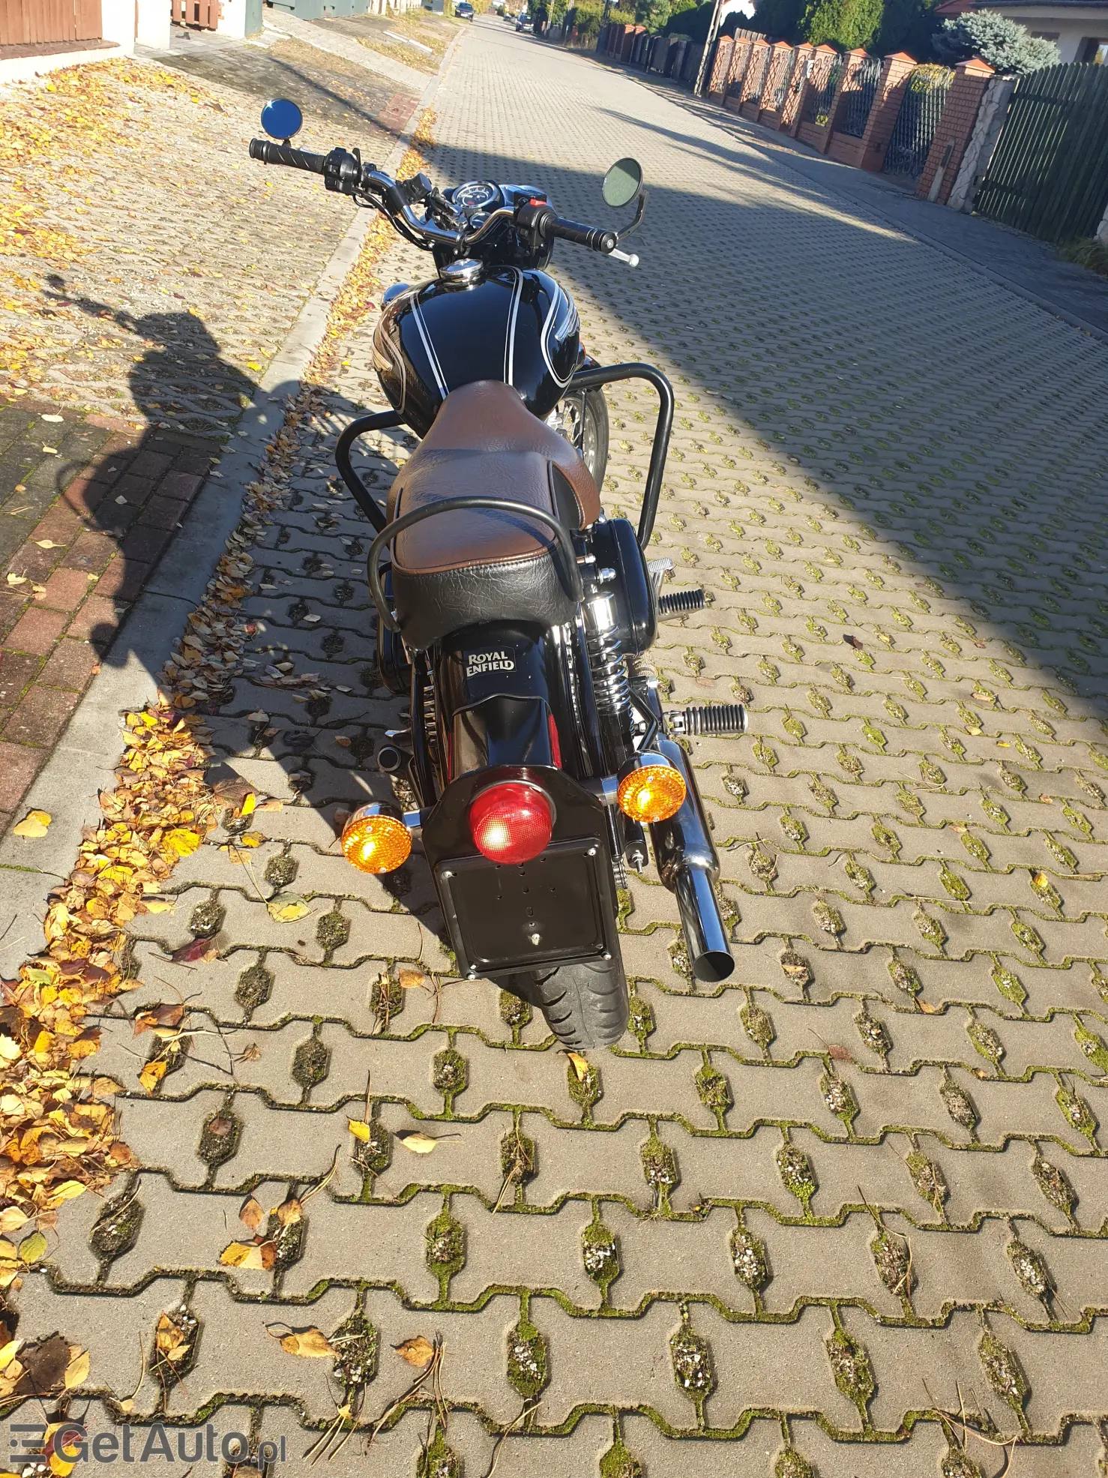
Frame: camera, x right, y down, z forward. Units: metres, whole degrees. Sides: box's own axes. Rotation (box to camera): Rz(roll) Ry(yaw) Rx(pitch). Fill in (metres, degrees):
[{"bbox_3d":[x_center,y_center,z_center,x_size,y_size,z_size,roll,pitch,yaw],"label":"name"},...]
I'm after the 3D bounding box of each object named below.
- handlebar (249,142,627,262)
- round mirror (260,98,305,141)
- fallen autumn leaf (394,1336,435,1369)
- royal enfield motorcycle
[{"bbox_3d":[-0.213,-0.948,1.995,0.770,0.125,0.200,23,35,20],"label":"handlebar"},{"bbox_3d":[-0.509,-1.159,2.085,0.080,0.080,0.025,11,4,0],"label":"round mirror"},{"bbox_3d":[-0.163,0.715,1.299,0.045,0.012,0.037,7,33,-6],"label":"fallen autumn leaf"},{"bbox_3d":[-0.111,-0.432,2.010,0.845,1.220,2.130,-2,34,-2],"label":"royal enfield motorcycle"}]

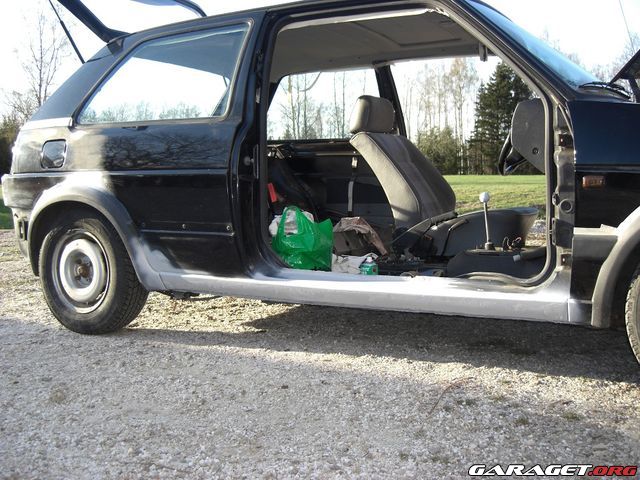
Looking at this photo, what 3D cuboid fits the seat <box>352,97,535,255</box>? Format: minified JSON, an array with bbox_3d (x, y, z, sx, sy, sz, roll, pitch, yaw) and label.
[{"bbox_3d":[0.595,-0.321,3.480,0.880,0.820,0.500,2,6,27],"label":"seat"}]

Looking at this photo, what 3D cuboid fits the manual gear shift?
[{"bbox_3d":[0.721,-0.084,3.041,0.065,0.258,0.055,2,6,27],"label":"manual gear shift"}]

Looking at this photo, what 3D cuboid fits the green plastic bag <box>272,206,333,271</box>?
[{"bbox_3d":[-0.078,0.009,2.907,0.240,0.290,0.190,2,6,27],"label":"green plastic bag"}]

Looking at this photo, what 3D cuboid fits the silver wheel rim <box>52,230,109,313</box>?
[{"bbox_3d":[-1.018,0.137,3.128,0.370,0.370,0.140,2,6,27],"label":"silver wheel rim"}]

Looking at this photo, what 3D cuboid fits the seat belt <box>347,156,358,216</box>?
[{"bbox_3d":[0.189,-0.302,3.979,0.065,0.345,0.035,2,6,27],"label":"seat belt"}]

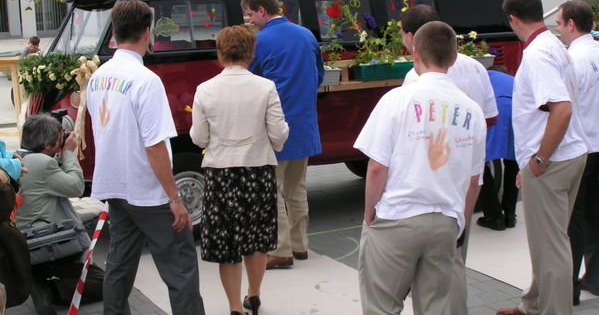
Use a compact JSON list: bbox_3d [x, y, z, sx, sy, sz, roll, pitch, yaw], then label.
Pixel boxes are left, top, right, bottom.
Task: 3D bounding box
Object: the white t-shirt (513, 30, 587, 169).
[{"bbox_3d":[1.256,-0.286,5.196,0.300,0.680,0.470,3,10,25],"label":"white t-shirt"}]

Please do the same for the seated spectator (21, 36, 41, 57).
[{"bbox_3d":[-4.100,-1.269,15.996,0.460,1.160,0.620,-3,9,-10],"label":"seated spectator"}]

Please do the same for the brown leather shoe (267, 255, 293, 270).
[{"bbox_3d":[-0.187,0.657,6.744,0.285,0.110,0.105,-1,9,4],"label":"brown leather shoe"}]

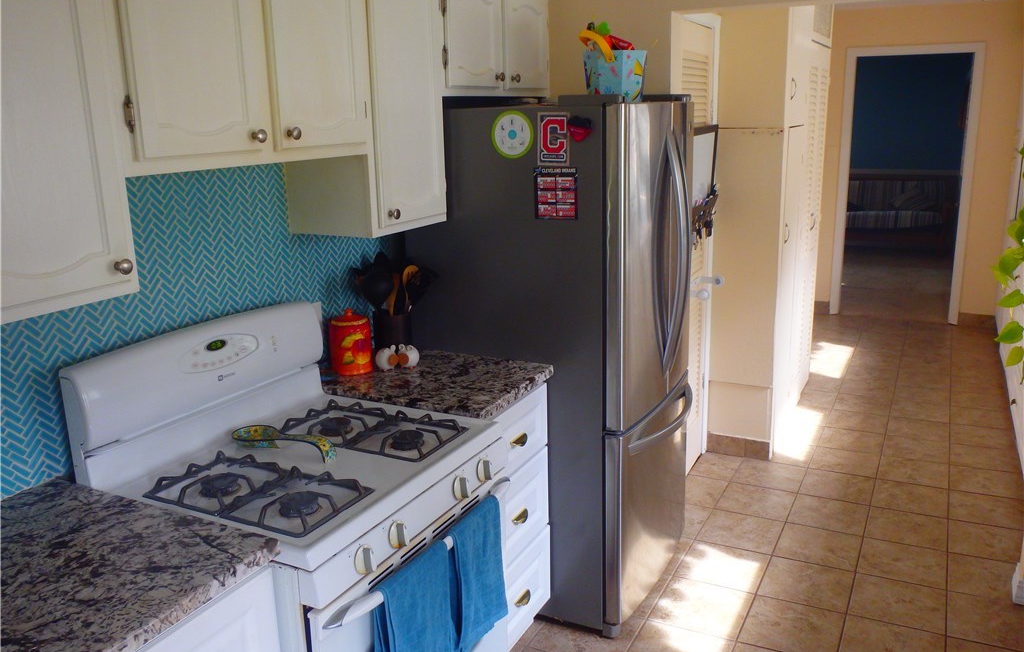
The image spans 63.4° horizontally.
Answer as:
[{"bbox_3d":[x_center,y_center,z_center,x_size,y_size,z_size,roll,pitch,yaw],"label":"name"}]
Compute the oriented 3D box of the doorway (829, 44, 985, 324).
[{"bbox_3d":[3.155,-1.124,6.691,0.979,2.169,0.128,5,15,27],"label":"doorway"}]

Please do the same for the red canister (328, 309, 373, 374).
[{"bbox_3d":[-0.509,0.044,2.633,0.132,0.200,0.132,-2,14,0],"label":"red canister"}]

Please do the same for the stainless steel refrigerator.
[{"bbox_3d":[0.179,0.082,3.039,0.878,1.751,0.750,5,15,27],"label":"stainless steel refrigerator"}]

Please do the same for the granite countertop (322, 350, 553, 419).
[{"bbox_3d":[-0.273,0.173,2.568,0.668,0.037,0.485,5,15,27],"label":"granite countertop"}]

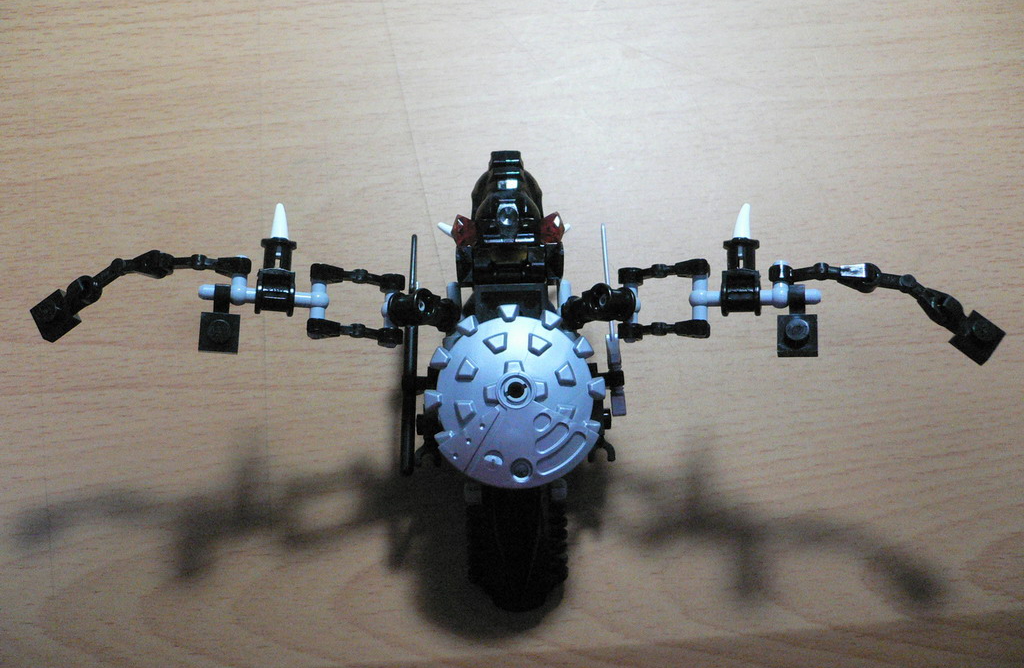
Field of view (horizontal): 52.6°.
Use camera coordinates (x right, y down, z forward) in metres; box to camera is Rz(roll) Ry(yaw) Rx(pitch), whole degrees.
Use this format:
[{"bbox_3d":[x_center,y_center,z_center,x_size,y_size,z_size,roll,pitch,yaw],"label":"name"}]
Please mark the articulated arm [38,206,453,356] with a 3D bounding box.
[{"bbox_3d":[-0.054,-0.011,0.215,0.086,0.018,0.033,0,74,0],"label":"articulated arm"}]

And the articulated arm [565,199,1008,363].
[{"bbox_3d":[0.054,-0.010,0.212,0.086,0.021,0.036,0,74,0],"label":"articulated arm"}]

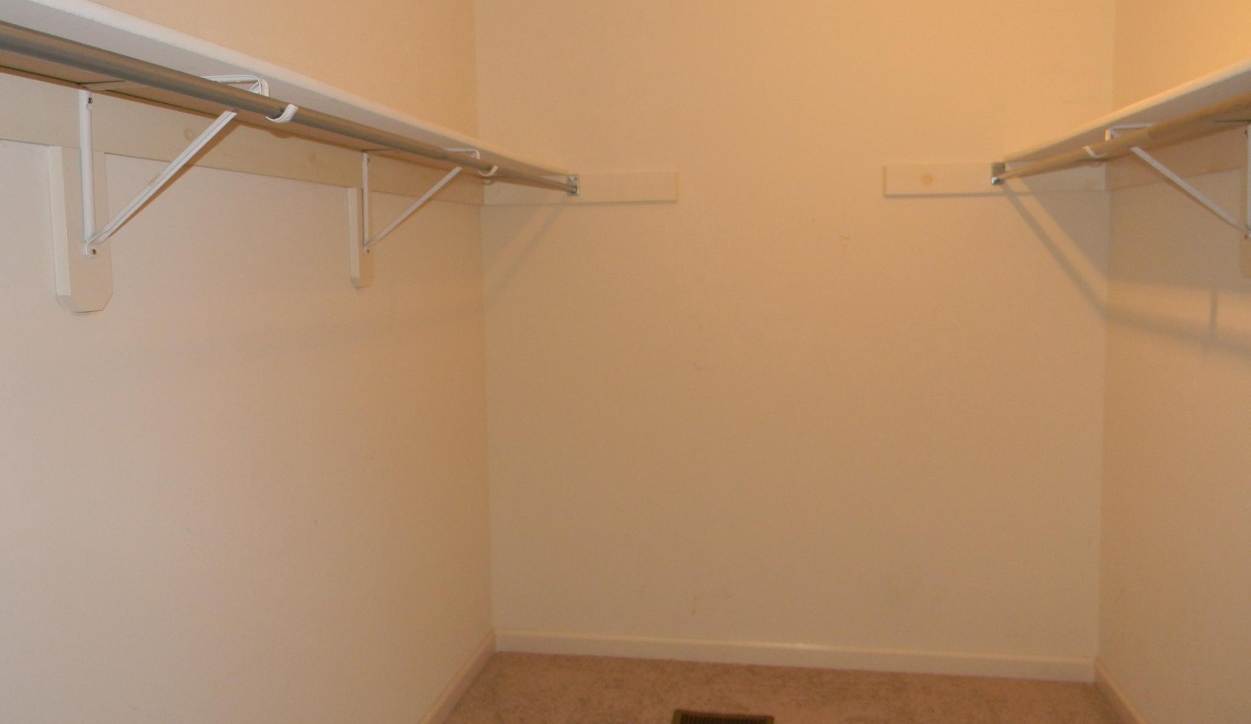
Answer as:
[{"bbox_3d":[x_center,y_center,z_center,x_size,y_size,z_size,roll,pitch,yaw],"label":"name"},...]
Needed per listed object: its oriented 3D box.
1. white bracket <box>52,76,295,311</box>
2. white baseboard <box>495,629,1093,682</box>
[{"bbox_3d":[-0.603,-0.227,1.383,0.331,0.316,0.088,0,6,9],"label":"white bracket"},{"bbox_3d":[0.507,0.958,3.296,1.923,0.079,0.015,0,6,9],"label":"white baseboard"}]

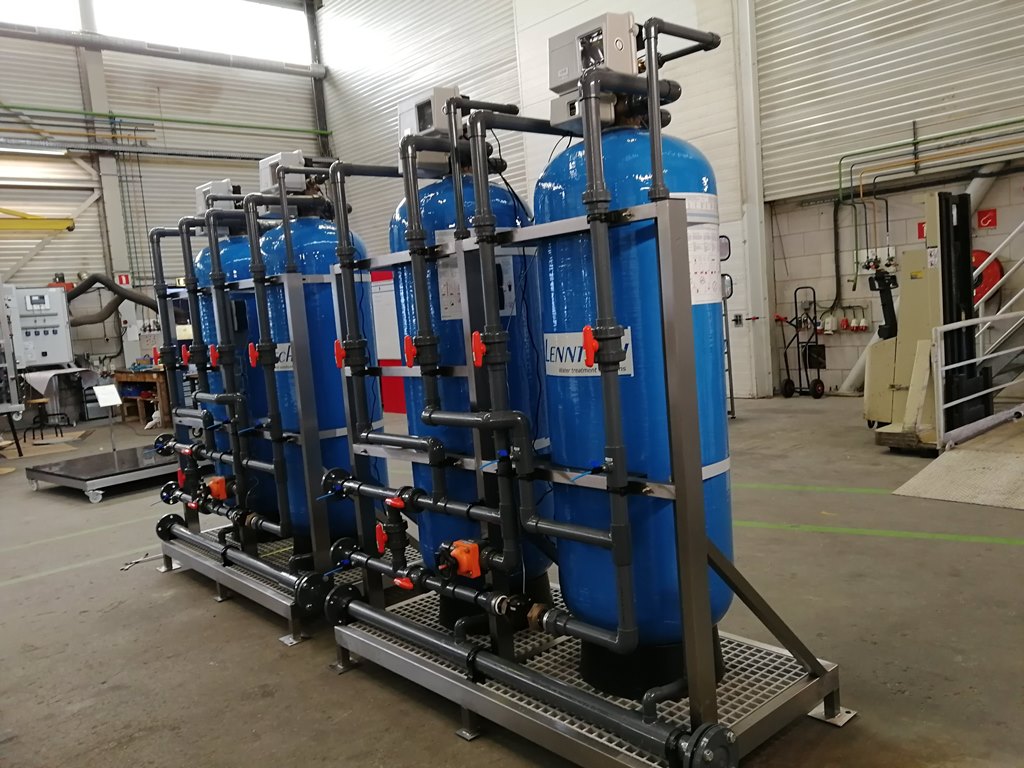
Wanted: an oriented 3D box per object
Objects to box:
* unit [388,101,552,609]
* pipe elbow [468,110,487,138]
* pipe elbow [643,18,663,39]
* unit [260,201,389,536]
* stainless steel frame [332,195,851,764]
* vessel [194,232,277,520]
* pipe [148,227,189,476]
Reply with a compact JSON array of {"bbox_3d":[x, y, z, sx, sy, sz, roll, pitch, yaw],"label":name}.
[{"bbox_3d":[-0.159,-0.075,3.457,0.616,2.186,0.616,-9,7,-41],"label":"unit"},{"bbox_3d":[-0.103,-0.849,2.611,0.082,0.090,0.062,-9,7,-41],"label":"pipe elbow"},{"bbox_3d":[0.372,-0.937,2.100,0.058,0.060,0.046,-9,7,-41],"label":"pipe elbow"},{"bbox_3d":[-1.050,0.004,4.474,0.616,1.858,0.616,-9,7,-41],"label":"unit"},{"bbox_3d":[0.130,0.331,3.097,0.985,1.759,1.851,-9,7,-41],"label":"stainless steel frame"},{"bbox_3d":[-1.632,-0.009,5.137,0.616,1.858,0.616,-9,7,-41],"label":"vessel"},{"bbox_3d":[-2.157,-0.192,5.049,0.081,1.579,0.074,-9,7,-41],"label":"pipe"}]

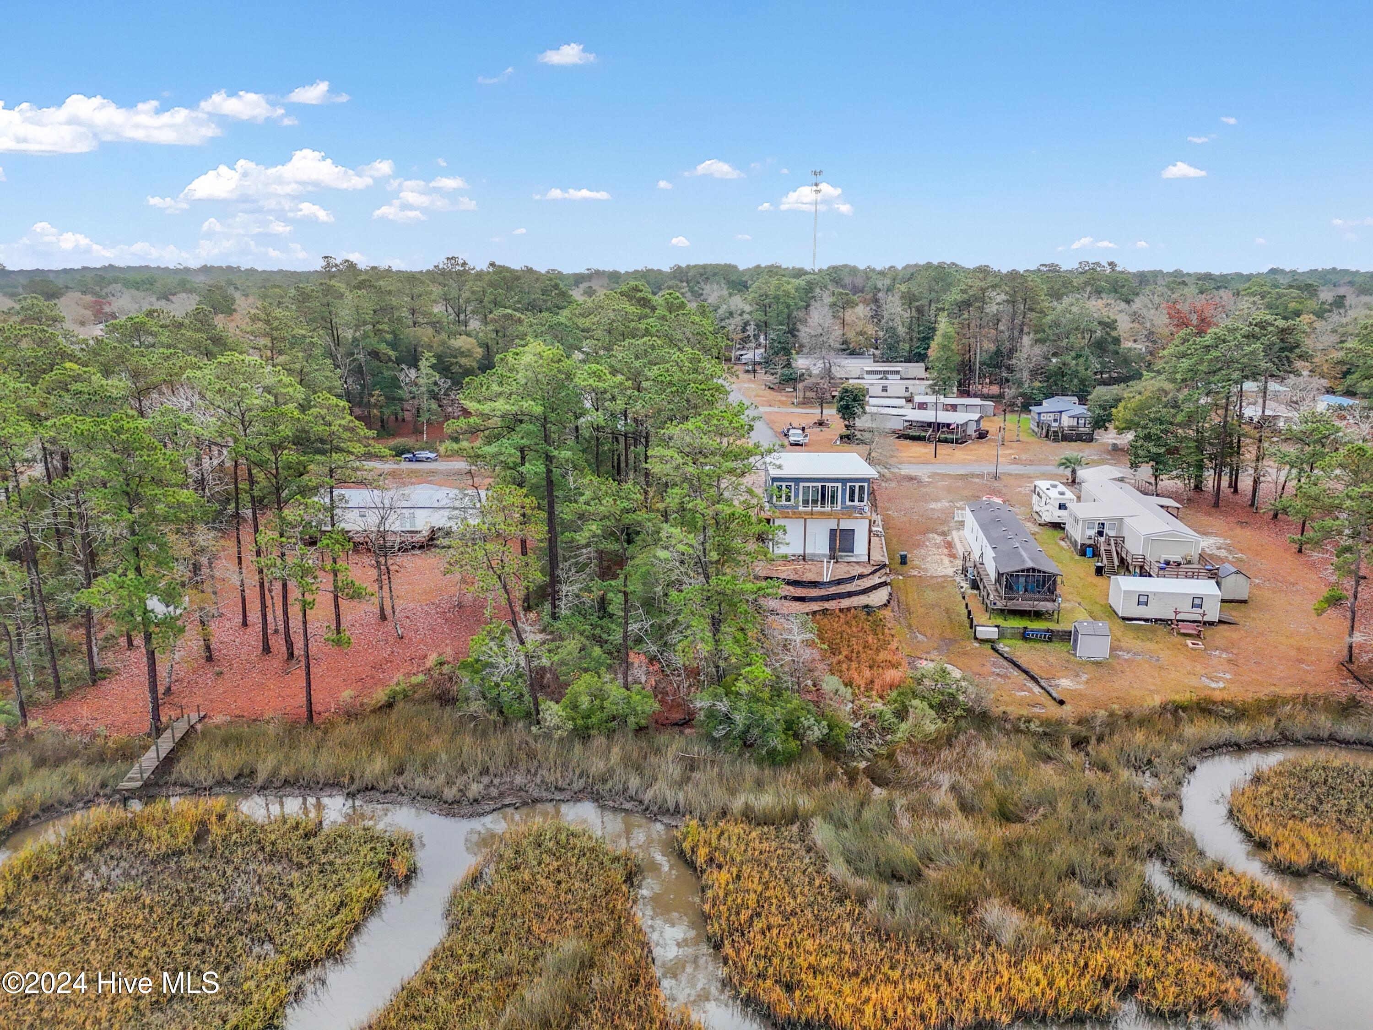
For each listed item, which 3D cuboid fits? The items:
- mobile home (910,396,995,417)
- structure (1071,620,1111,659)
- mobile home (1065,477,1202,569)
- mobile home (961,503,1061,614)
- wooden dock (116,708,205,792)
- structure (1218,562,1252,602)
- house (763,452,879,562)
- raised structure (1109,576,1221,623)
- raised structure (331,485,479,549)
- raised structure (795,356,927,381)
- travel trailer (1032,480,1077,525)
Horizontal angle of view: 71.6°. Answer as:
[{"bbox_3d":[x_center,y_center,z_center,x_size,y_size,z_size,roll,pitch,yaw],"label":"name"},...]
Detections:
[{"bbox_3d":[47.900,-19.807,171.892,14.800,3.200,4.200,1,15,3],"label":"mobile home"},{"bbox_3d":[28.075,8.459,66.126,2.150,2.250,2.200,2,15,7],"label":"structure"},{"bbox_3d":[41.303,0.853,91.024,8.800,4.400,24.500,2,15,8],"label":"mobile home"},{"bbox_3d":[27.336,3.330,82.617,4.800,3.850,23.000,2,15,8],"label":"mobile home"},{"bbox_3d":[-30.433,13.605,55.509,1.140,1.550,7.850,0,15,0],"label":"wooden dock"},{"bbox_3d":[43.875,5.417,76.597,2.050,2.850,2.300,2,15,8],"label":"structure"},{"bbox_3d":[12.550,-1.194,92.235,9.600,7.750,13.500,1,15,2],"label":"house"},{"bbox_3d":[36.600,6.223,73.113,7.100,2.850,3.550,2,15,8],"label":"raised structure"},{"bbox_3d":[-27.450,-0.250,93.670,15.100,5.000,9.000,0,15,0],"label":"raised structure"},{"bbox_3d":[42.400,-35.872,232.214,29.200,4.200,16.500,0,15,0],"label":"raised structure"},{"bbox_3d":[39.071,-1.250,101.167,2.600,3.150,8.200,2,15,7],"label":"travel trailer"}]

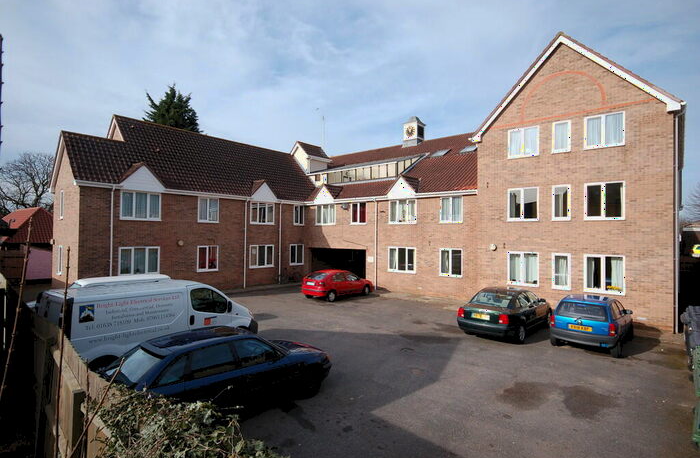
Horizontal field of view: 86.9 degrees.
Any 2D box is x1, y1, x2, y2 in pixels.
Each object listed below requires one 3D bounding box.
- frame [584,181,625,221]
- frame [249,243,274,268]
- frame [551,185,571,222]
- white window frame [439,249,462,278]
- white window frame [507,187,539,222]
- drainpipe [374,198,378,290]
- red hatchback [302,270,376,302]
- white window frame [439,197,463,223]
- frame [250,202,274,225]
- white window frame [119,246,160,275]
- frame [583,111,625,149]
[{"bbox_3d":[9.146,-0.980,13.263,1.211,1.356,0.120,0,-1,40],"label":"frame"},{"bbox_3d":[-5.359,1.682,22.559,0.120,1.360,1.754,0,-1,43],"label":"frame"},{"bbox_3d":[8.210,-1.000,14.306,0.620,1.350,0.120,0,-1,40],"label":"frame"},{"bbox_3d":[4.990,1.678,18.166,1.204,1.367,0.120,0,-1,40],"label":"white window frame"},{"bbox_3d":[7.060,-0.970,15.022,1.203,1.356,0.120,0,-1,40],"label":"white window frame"},{"bbox_3d":[1.497,0.924,21.594,0.090,5.260,0.100,0,-1,40],"label":"drainpipe"},{"bbox_3d":[-0.533,2.741,18.917,1.700,1.420,4.130,0,-1,41],"label":"red hatchback"},{"bbox_3d":[5.023,-0.928,18.205,1.203,1.326,0.120,0,-1,40],"label":"white window frame"},{"bbox_3d":[-5.337,-0.935,22.601,0.120,1.357,1.763,0,-1,43],"label":"frame"},{"bbox_3d":[-10.182,1.582,17.972,0.120,1.360,1.780,0,-1,44],"label":"white window frame"},{"bbox_3d":[9.279,-3.565,13.473,1.220,1.210,0.120,0,-1,40],"label":"frame"}]

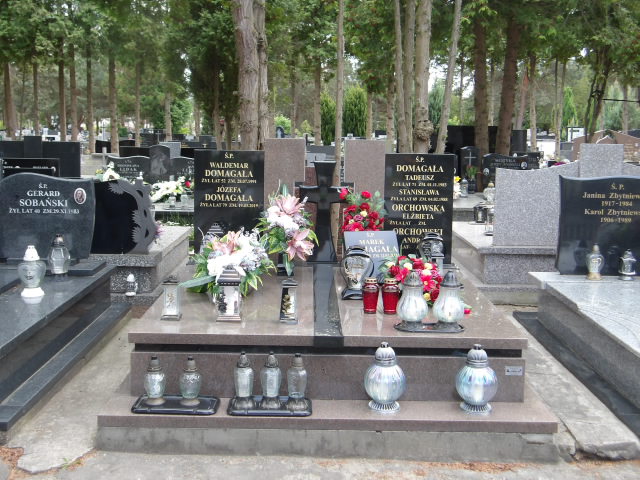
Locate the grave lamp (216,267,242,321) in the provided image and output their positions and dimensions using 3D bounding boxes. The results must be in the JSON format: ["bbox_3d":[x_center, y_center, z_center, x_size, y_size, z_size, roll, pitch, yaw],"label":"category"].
[{"bbox_3d":[-0.453,0.270,3.934,0.122,0.266,0.122,1,9,-1],"label":"grave lamp"}]

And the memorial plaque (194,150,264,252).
[{"bbox_3d":[-0.625,-0.239,5.403,0.477,0.760,0.080,1,9,-1],"label":"memorial plaque"}]

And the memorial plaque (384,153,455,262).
[{"bbox_3d":[0.680,-0.215,5.424,0.475,0.761,0.080,1,9,-1],"label":"memorial plaque"}]

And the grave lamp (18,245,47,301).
[{"bbox_3d":[-1.735,0.186,4.732,0.164,0.309,0.140,1,9,-1],"label":"grave lamp"}]

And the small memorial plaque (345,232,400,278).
[{"bbox_3d":[0.326,0.113,4.812,0.335,0.327,0.050,1,-19,2],"label":"small memorial plaque"}]

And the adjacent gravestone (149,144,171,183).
[{"bbox_3d":[-2.198,-1.021,10.697,0.294,0.561,0.100,1,9,-1],"label":"adjacent gravestone"}]

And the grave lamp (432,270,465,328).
[{"bbox_3d":[0.631,0.282,3.772,0.156,0.269,0.156,1,9,-1],"label":"grave lamp"}]

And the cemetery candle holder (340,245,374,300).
[{"bbox_3d":[0.215,0.176,4.326,0.179,0.289,0.150,3,9,11],"label":"cemetery candle holder"}]

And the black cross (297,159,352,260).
[{"bbox_3d":[0.036,-0.190,5.332,0.361,0.689,0.110,1,9,-1],"label":"black cross"}]

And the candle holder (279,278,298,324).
[{"bbox_3d":[-0.149,0.297,3.782,0.081,0.210,0.081,2,9,9],"label":"candle holder"}]

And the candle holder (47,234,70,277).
[{"bbox_3d":[-1.856,0.101,5.508,0.164,0.276,0.164,1,9,-1],"label":"candle holder"}]

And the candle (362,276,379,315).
[{"bbox_3d":[0.264,0.286,3.995,0.083,0.179,0.083,1,9,-1],"label":"candle"}]

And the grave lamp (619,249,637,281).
[{"bbox_3d":[2.197,0.176,5.510,0.128,0.206,0.128,1,9,-1],"label":"grave lamp"}]

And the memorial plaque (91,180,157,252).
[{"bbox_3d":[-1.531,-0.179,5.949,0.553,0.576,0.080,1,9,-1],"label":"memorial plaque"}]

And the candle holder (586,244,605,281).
[{"bbox_3d":[1.912,0.151,5.400,0.124,0.243,0.124,1,9,-1],"label":"candle holder"}]

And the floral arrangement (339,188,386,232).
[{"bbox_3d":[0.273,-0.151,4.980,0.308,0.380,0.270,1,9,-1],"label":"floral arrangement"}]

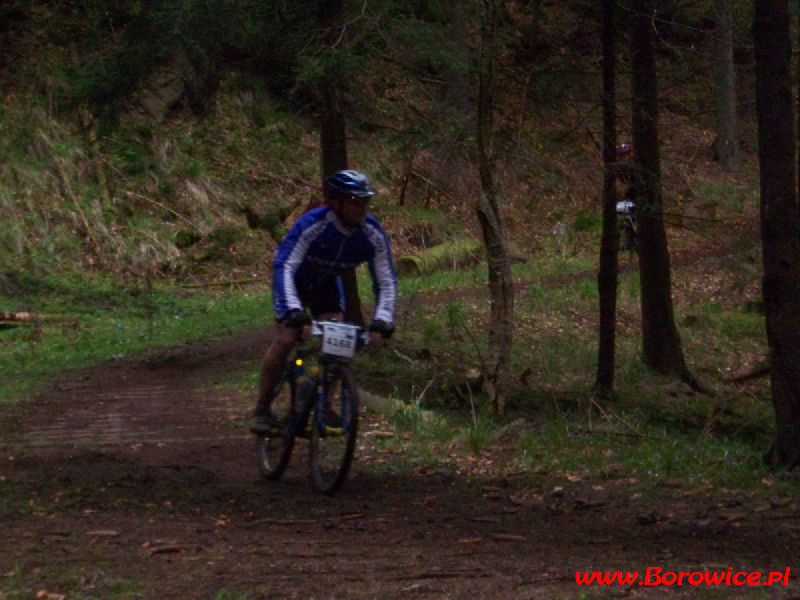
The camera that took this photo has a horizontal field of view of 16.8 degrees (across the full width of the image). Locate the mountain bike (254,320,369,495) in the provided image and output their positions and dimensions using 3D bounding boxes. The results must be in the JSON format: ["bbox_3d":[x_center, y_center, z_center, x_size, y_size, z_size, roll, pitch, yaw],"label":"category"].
[{"bbox_3d":[-0.465,0.525,14.400,0.600,0.970,1.700,4,0,-19],"label":"mountain bike"}]

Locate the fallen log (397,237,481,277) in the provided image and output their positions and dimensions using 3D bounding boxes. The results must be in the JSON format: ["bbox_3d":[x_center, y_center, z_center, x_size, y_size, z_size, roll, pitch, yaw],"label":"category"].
[{"bbox_3d":[0.675,-0.580,37.300,0.340,0.340,2.830,0,5,23],"label":"fallen log"}]

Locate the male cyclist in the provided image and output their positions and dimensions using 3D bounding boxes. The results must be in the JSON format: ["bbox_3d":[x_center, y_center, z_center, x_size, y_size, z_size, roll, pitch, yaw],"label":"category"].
[{"bbox_3d":[-0.430,0.016,14.430,0.650,1.400,0.920,2,0,-19],"label":"male cyclist"}]

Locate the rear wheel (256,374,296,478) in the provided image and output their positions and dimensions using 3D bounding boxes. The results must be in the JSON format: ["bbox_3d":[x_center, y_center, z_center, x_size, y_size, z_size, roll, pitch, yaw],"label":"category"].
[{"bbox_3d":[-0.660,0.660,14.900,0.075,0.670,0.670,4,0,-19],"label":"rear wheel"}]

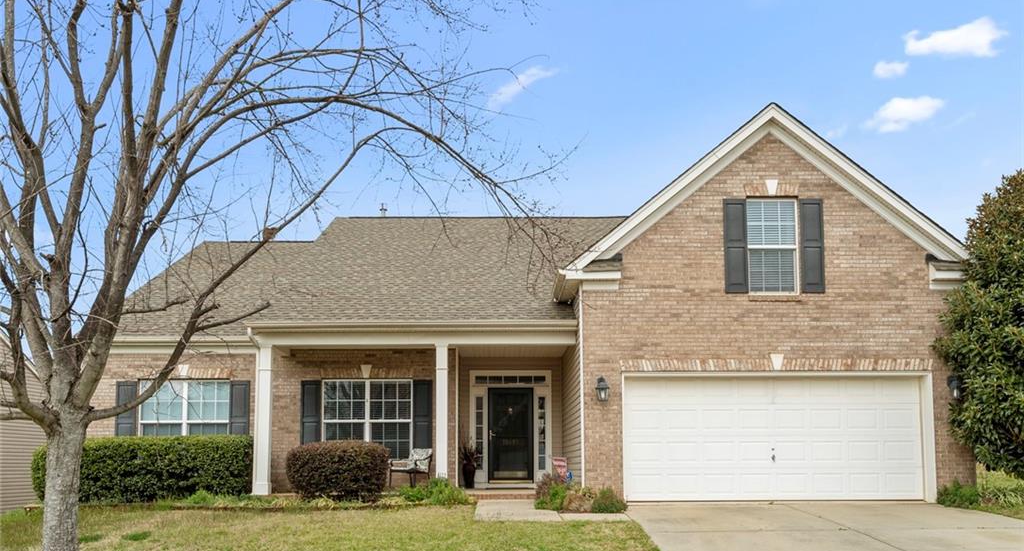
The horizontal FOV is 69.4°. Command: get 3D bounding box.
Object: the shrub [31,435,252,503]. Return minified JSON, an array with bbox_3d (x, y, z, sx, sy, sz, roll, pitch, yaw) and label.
[{"bbox_3d":[-6.654,3.493,13.450,3.600,1.180,0.950,0,-10,0],"label":"shrub"}]

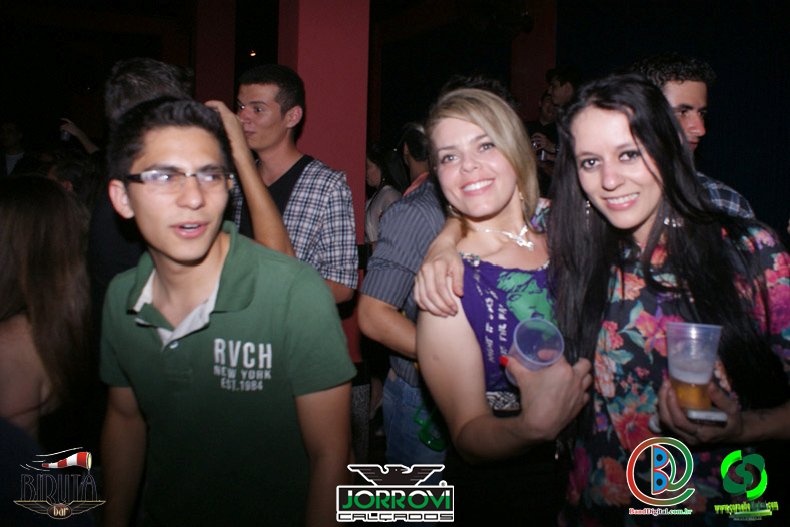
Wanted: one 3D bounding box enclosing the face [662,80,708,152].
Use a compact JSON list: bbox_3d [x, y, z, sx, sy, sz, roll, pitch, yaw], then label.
[{"bbox_3d":[0.708,-0.357,1.480,0.150,0.200,0.140,1,1,-27],"label":"face"}]

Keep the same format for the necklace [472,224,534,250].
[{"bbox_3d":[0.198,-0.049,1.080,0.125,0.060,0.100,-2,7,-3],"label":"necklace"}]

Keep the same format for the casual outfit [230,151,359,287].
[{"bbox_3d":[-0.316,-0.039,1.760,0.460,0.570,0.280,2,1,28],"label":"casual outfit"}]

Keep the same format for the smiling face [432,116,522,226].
[{"bbox_3d":[0.144,-0.165,1.050,0.145,0.190,0.130,-13,2,17],"label":"smiling face"}]

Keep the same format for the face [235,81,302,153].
[{"bbox_3d":[-0.366,-0.419,1.700,0.150,0.200,0.140,2,2,43],"label":"face"}]

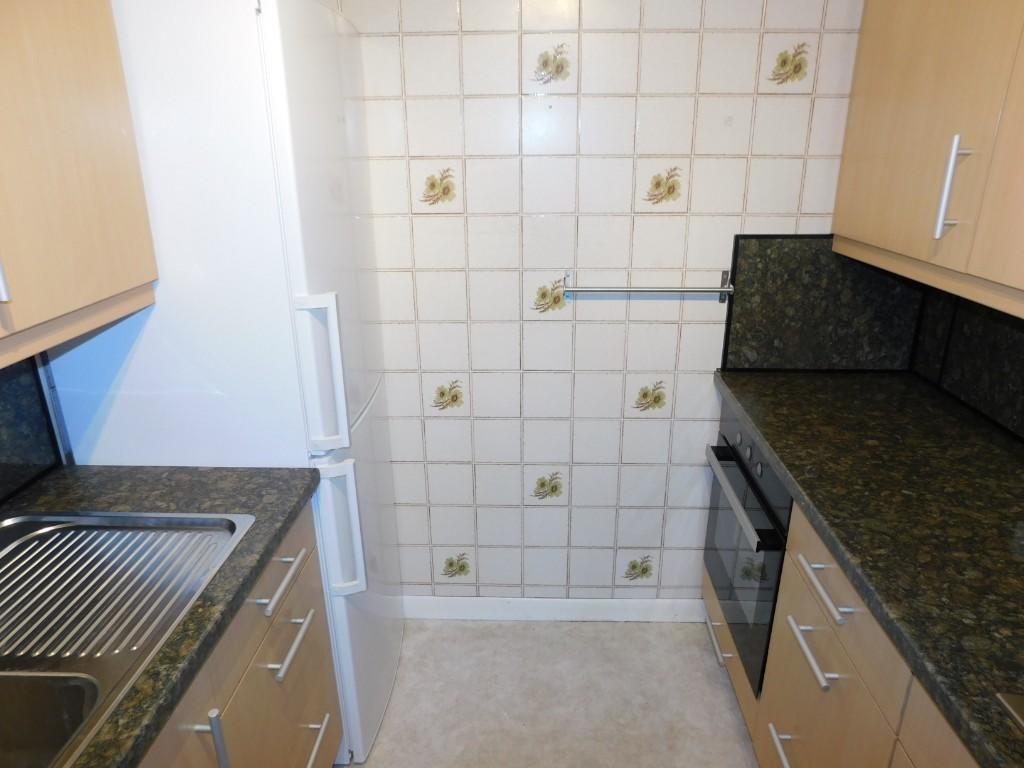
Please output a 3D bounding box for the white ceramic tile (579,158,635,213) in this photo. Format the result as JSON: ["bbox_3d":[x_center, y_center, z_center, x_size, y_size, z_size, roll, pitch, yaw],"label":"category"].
[{"bbox_3d":[0.259,-0.545,1.873,0.151,0.150,0.009,0,19,1],"label":"white ceramic tile"}]

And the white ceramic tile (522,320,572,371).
[{"bbox_3d":[0.108,-0.109,2.027,0.150,0.150,0.009,0,20,2],"label":"white ceramic tile"}]

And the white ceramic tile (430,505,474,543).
[{"bbox_3d":[-0.192,0.464,2.224,0.150,0.150,0.010,0,19,2],"label":"white ceramic tile"}]

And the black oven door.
[{"bbox_3d":[0.614,0.464,1.879,0.075,0.466,0.591,0,19,3],"label":"black oven door"}]

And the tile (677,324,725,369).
[{"bbox_3d":[0.566,-0.109,2.008,0.150,0.150,0.010,0,20,1],"label":"tile"}]

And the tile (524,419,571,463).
[{"bbox_3d":[0.110,0.180,2.120,0.150,0.150,0.010,0,20,1],"label":"tile"}]

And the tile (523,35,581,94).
[{"bbox_3d":[0.100,-0.826,1.760,0.150,0.150,0.010,0,19,2],"label":"tile"}]

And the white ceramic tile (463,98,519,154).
[{"bbox_3d":[-0.052,-0.688,1.830,0.151,0.150,0.009,0,19,1],"label":"white ceramic tile"}]

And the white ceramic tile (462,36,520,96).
[{"bbox_3d":[-0.052,-0.825,1.763,0.150,0.150,0.009,0,20,2],"label":"white ceramic tile"}]

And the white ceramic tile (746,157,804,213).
[{"bbox_3d":[0.711,-0.538,1.841,0.150,0.150,0.010,0,19,2],"label":"white ceramic tile"}]

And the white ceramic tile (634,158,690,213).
[{"bbox_3d":[0.410,-0.540,1.854,0.150,0.150,0.010,0,20,1],"label":"white ceramic tile"}]

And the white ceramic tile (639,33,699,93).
[{"bbox_3d":[0.404,-0.824,1.750,0.150,0.150,0.009,0,20,2],"label":"white ceramic tile"}]

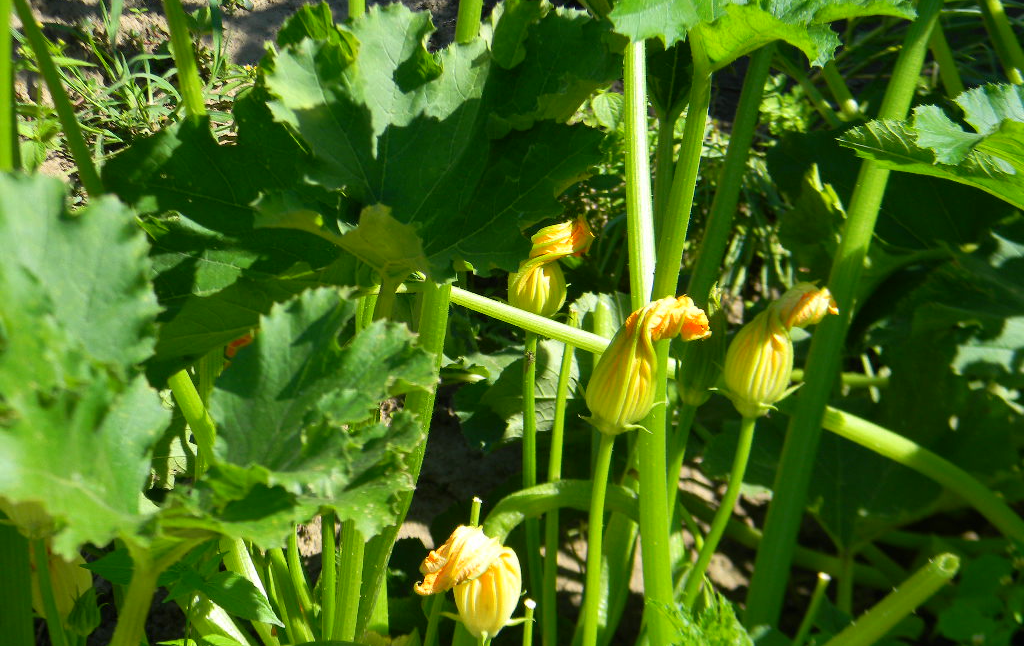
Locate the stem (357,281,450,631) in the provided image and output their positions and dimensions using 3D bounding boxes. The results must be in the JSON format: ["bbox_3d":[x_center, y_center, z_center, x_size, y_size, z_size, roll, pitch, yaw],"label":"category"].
[{"bbox_3d":[-0.070,0.094,1.645,0.028,0.258,0.024,10,20,-4],"label":"stem"}]

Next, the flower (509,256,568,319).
[{"bbox_3d":[0.017,-0.022,1.600,0.039,0.042,0.039,0,25,0],"label":"flower"}]

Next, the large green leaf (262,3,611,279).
[{"bbox_3d":[-0.050,-0.120,1.620,0.225,0.090,0.175,0,60,0],"label":"large green leaf"}]

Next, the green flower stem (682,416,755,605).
[{"bbox_3d":[0.136,0.126,1.625,0.012,0.143,0.011,14,21,-6],"label":"green flower stem"}]

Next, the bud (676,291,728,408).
[{"bbox_3d":[0.129,0.019,1.660,0.030,0.074,0.030,6,12,0],"label":"bud"}]

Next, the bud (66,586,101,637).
[{"bbox_3d":[-0.279,0.188,1.600,0.021,0.034,0.021,0,18,0],"label":"bud"}]

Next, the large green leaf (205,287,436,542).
[{"bbox_3d":[-0.116,0.056,1.500,0.125,0.135,0.060,15,-21,1],"label":"large green leaf"}]

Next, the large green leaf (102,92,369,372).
[{"bbox_3d":[-0.194,-0.062,1.740,0.200,0.150,0.170,0,23,0],"label":"large green leaf"}]

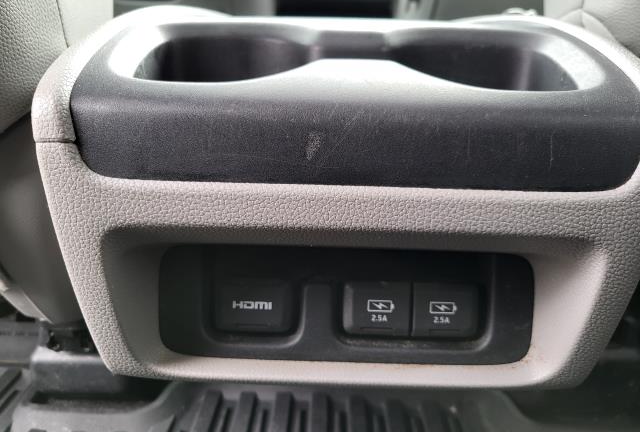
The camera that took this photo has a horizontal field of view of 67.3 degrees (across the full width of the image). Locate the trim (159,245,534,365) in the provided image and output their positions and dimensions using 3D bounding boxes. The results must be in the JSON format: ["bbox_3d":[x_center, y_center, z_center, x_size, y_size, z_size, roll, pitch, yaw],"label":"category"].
[{"bbox_3d":[0.011,0.040,0.212,0.163,0.051,0.020,2,7,0],"label":"trim"}]

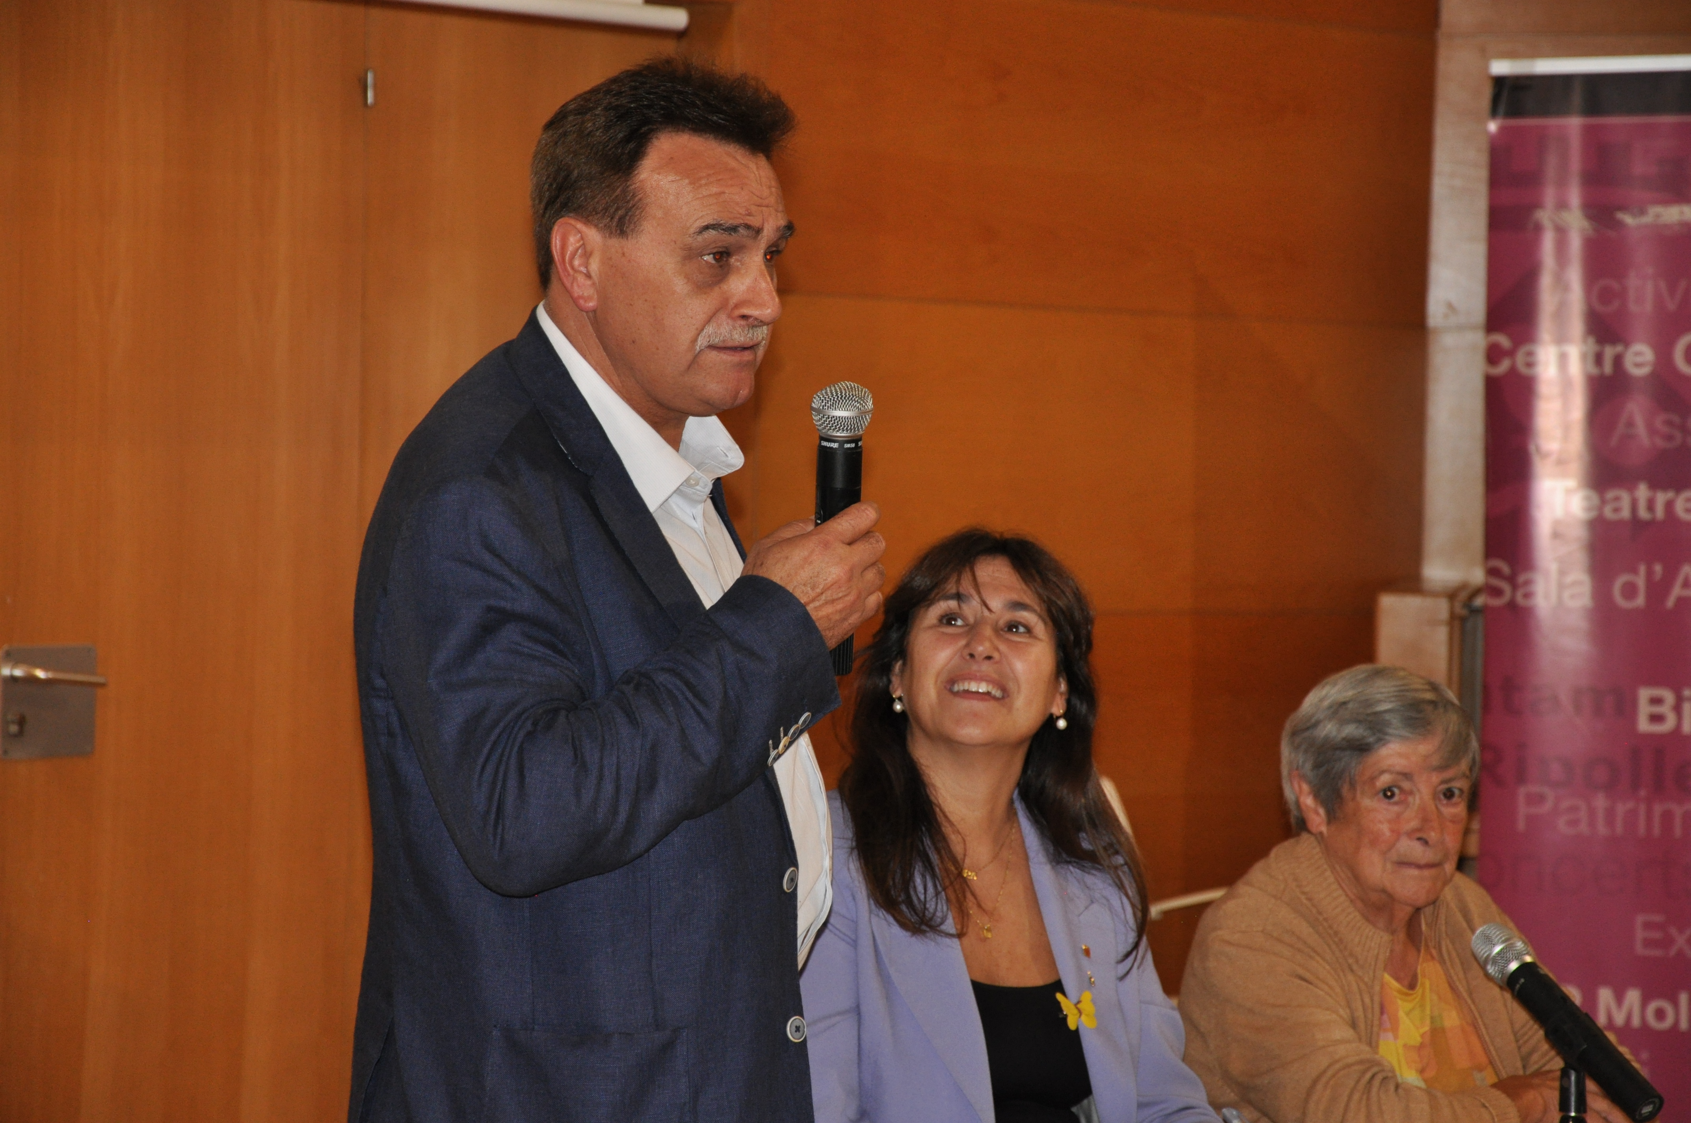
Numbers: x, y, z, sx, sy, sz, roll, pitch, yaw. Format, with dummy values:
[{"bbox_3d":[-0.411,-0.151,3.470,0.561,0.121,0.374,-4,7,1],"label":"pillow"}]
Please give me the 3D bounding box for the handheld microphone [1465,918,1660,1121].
[{"bbox_3d":[0.677,0.432,4.950,0.049,0.049,0.255,2,36,-44],"label":"handheld microphone"}]

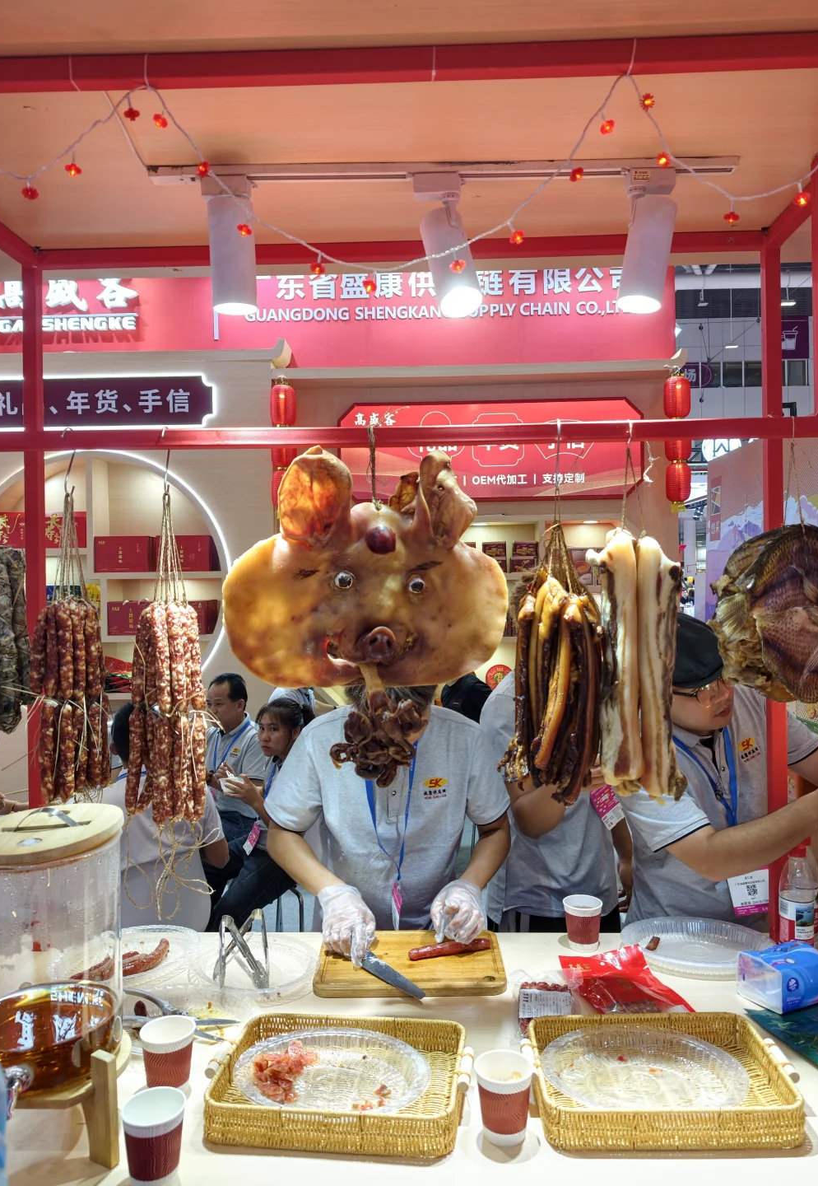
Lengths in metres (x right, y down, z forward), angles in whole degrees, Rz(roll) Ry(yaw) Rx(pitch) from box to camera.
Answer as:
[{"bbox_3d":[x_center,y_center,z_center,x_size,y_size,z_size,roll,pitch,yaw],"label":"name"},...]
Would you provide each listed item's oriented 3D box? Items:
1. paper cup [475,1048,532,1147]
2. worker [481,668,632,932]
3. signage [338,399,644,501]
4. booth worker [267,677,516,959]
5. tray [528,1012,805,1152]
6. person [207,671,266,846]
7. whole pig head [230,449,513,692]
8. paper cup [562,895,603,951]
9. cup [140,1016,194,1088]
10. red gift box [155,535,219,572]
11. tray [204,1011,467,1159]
[{"bbox_3d":[0.129,0.692,1.123,0.080,0.092,0.080,-1,0,0],"label":"paper cup"},{"bbox_3d":[0.375,0.515,2.130,0.440,0.670,0.280,-1,0,-22],"label":"worker"},{"bbox_3d":[0.469,-0.818,4.700,1.730,0.540,0.050,-1,0,2],"label":"signage"},{"bbox_3d":[-0.030,0.885,1.840,0.570,1.500,0.500,-1,0,-2],"label":"booth worker"},{"bbox_3d":[0.352,0.701,1.197,0.348,0.057,0.245,-1,0,2],"label":"tray"},{"bbox_3d":[-0.860,1.000,3.480,0.520,1.260,0.780,0,0,38],"label":"person"},{"bbox_3d":[-0.080,-0.047,1.500,0.520,0.445,0.170,-1,0,-5],"label":"whole pig head"},{"bbox_3d":[0.356,0.681,1.685,0.079,0.088,0.079,-1,0,0],"label":"paper cup"},{"bbox_3d":[-0.360,0.690,1.222,0.079,0.088,0.079,-1,0,0],"label":"cup"},{"bbox_3d":[-1.333,-0.234,4.880,0.320,0.207,0.120,-1,0,2],"label":"red gift box"},{"bbox_3d":[-0.096,0.712,1.210,0.370,0.058,0.242,-1,0,8],"label":"tray"}]

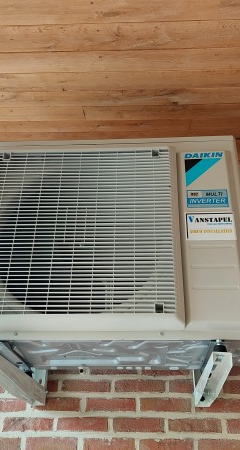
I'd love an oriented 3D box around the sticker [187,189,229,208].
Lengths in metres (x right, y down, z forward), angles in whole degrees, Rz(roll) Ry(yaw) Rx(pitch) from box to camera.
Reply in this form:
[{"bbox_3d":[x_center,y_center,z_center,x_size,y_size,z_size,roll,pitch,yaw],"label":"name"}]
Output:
[{"bbox_3d":[0.282,-0.084,1.336,0.130,0.066,0.004,-1,-30,3],"label":"sticker"}]

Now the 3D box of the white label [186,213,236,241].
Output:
[{"bbox_3d":[0.281,0.005,1.286,0.149,0.097,0.004,-1,-30,3],"label":"white label"}]

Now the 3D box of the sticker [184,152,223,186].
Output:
[{"bbox_3d":[0.286,-0.186,1.393,0.129,0.141,0.004,-1,-30,3],"label":"sticker"}]

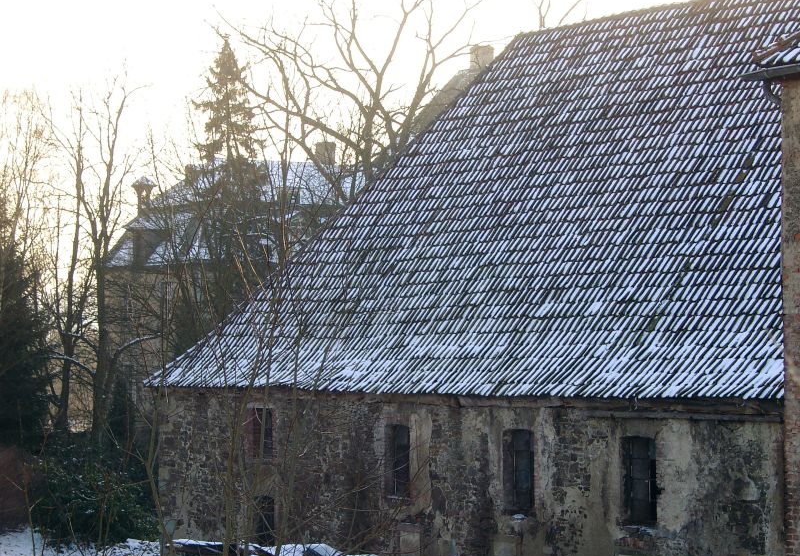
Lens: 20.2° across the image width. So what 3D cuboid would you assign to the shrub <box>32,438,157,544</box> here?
[{"bbox_3d":[-8.490,5.939,62.500,3.400,2.950,3.000,0,-2,0],"label":"shrub"}]

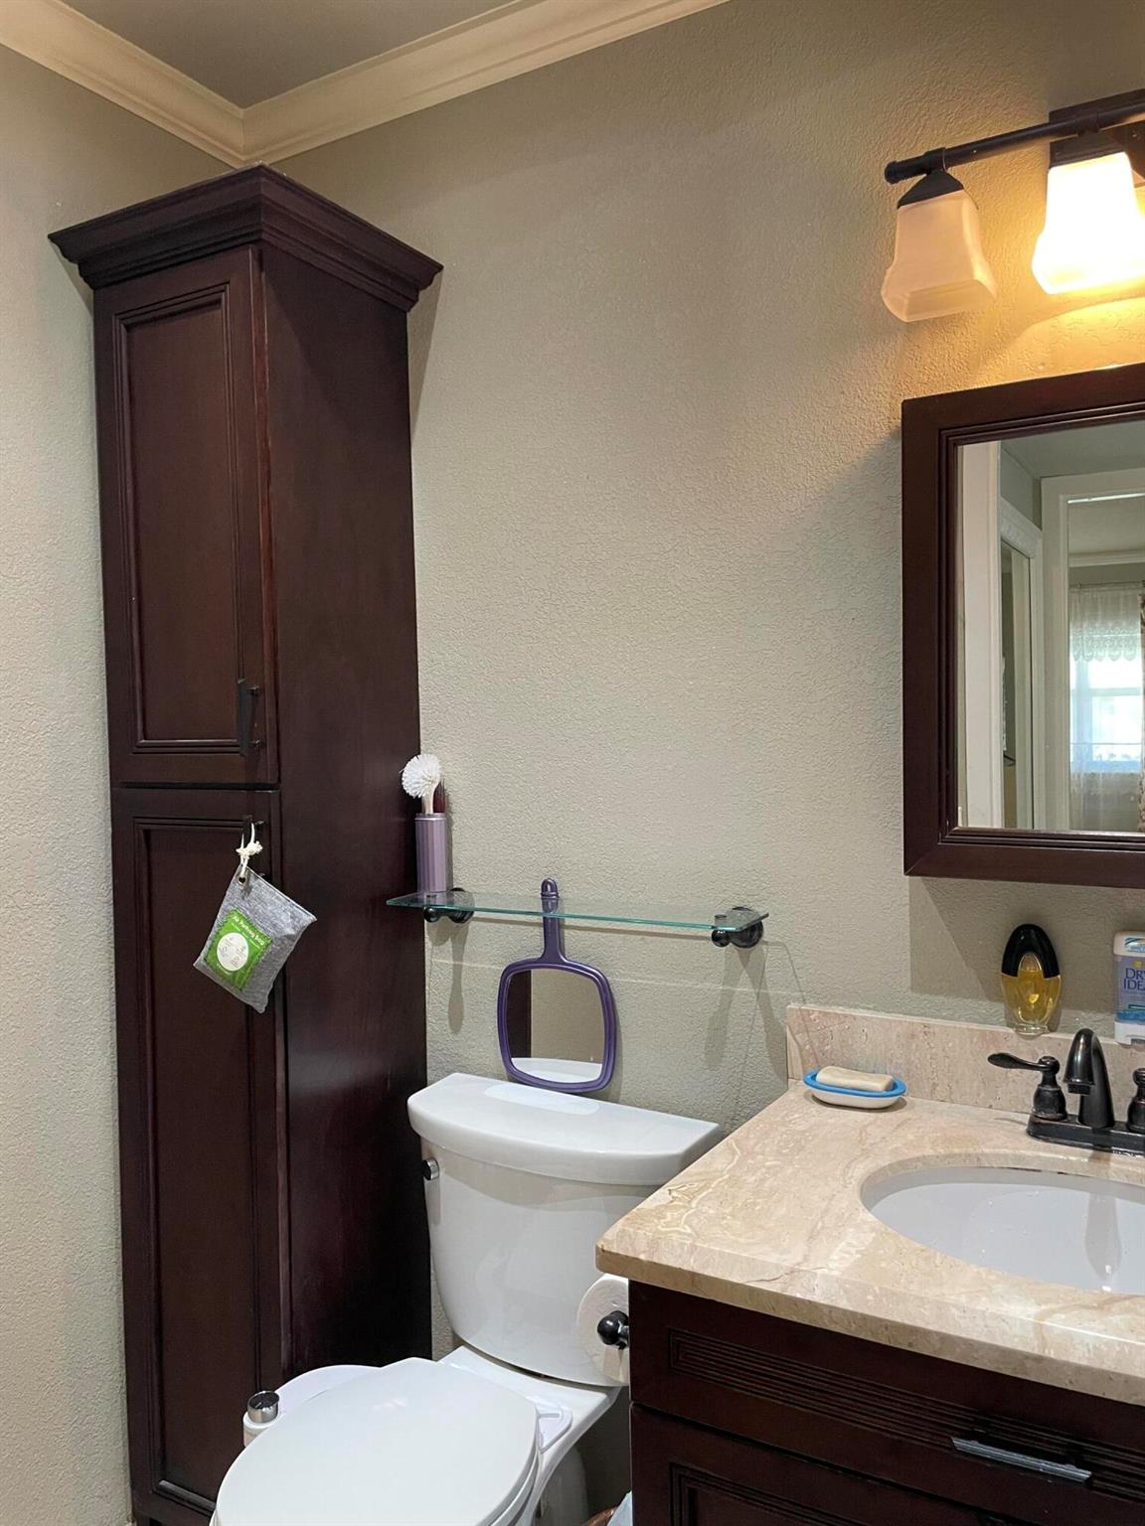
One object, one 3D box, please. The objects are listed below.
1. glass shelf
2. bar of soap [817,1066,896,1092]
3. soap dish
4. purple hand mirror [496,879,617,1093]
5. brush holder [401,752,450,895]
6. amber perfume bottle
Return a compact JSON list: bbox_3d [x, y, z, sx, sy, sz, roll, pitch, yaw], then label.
[{"bbox_3d":[-0.005,0.232,1.676,0.568,0.057,0.148,0,2,30],"label":"glass shelf"},{"bbox_3d":[0.368,0.418,1.488,0.093,0.027,0.055,0,2,22],"label":"bar of soap"},{"bbox_3d":[0.365,0.426,1.483,0.132,0.024,0.093,0,2,22],"label":"soap dish"},{"bbox_3d":[-0.027,0.340,1.749,0.212,0.321,0.018,0,0,30],"label":"purple hand mirror"},{"bbox_3d":[-0.236,0.097,1.842,0.064,0.223,0.065,-1,2,0],"label":"brush holder"},{"bbox_3d":[0.563,0.264,1.410,0.070,0.138,0.037,0,2,30],"label":"amber perfume bottle"}]

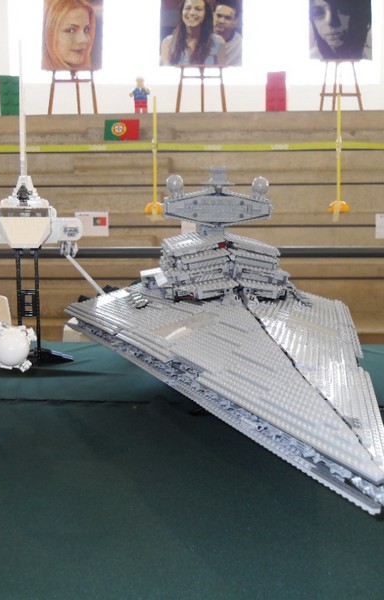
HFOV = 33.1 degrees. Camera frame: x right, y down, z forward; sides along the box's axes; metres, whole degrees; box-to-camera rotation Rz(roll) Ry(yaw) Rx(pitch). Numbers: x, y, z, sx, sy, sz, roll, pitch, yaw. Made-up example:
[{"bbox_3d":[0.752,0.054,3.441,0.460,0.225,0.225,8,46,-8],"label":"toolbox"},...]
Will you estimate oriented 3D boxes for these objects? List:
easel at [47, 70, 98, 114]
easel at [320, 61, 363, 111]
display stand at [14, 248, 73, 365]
[{"bbox_3d":[-1.529,-2.678,8.350,0.620,0.570,0.450,0,7,1],"label":"easel"},{"bbox_3d":[1.859,-2.672,8.100,0.540,0.630,0.450,0,7,1],"label":"easel"},{"bbox_3d":[-0.354,0.018,1.417,0.190,0.255,0.150,-2,7,-13],"label":"display stand"}]

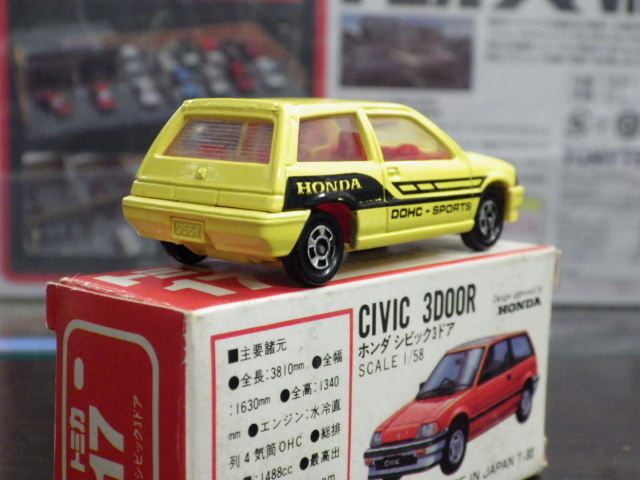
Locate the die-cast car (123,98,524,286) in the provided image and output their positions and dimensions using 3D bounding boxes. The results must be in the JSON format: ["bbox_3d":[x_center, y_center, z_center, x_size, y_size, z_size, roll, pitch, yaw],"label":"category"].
[{"bbox_3d":[0.004,-0.009,0.168,0.028,0.024,0.067,8,11,39],"label":"die-cast car"}]

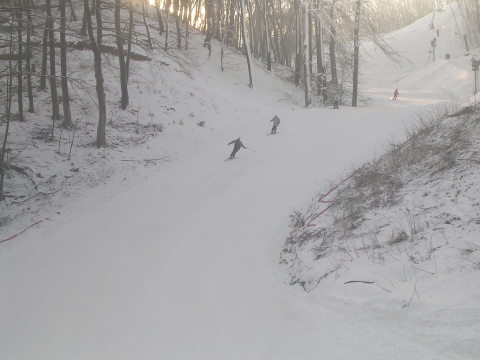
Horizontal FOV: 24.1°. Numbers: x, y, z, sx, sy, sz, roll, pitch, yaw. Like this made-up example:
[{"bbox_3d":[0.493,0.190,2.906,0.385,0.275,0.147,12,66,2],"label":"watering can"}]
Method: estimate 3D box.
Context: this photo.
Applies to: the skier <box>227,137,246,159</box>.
[{"bbox_3d":[-0.222,-2.343,83.000,1.300,1.600,0.900,1,3,21],"label":"skier"}]

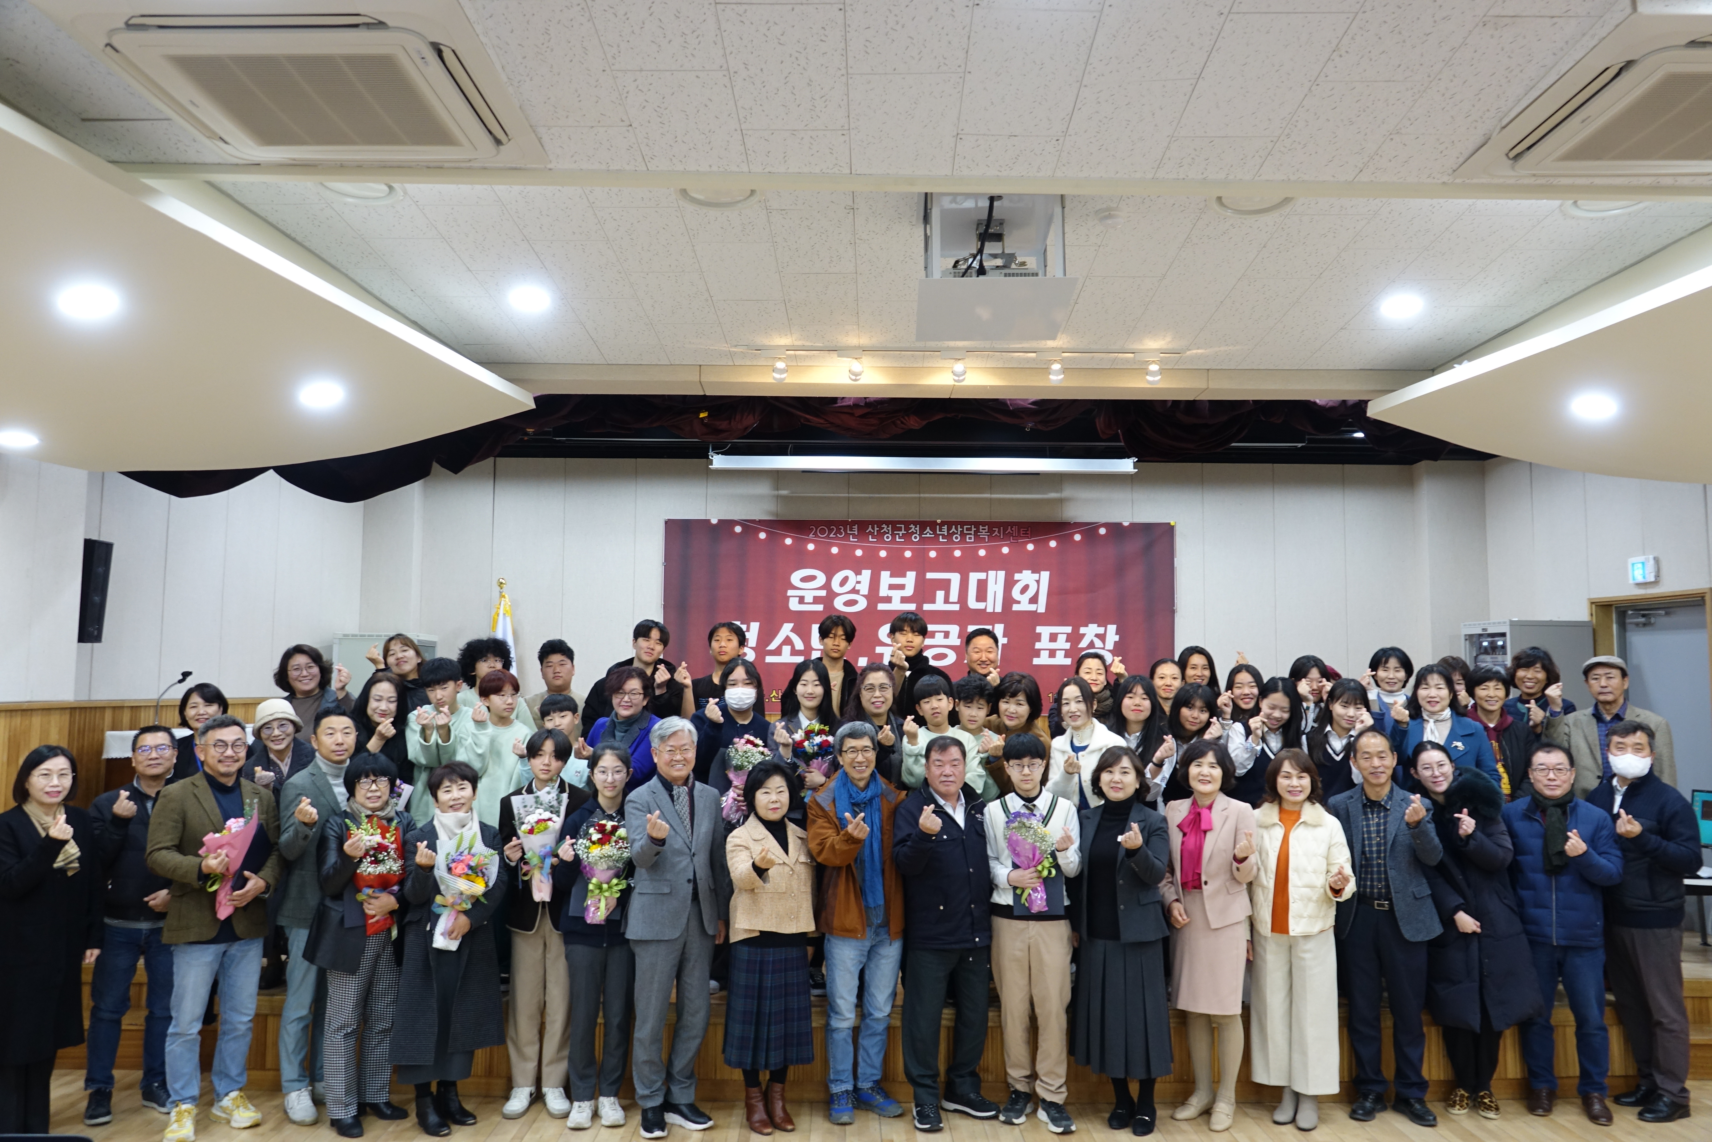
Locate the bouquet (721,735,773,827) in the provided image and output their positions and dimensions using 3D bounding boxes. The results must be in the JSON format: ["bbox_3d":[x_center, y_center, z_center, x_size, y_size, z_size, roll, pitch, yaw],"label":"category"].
[{"bbox_3d":[-0.521,0.985,6.060,0.250,0.420,0.240,7,-5,1],"label":"bouquet"}]

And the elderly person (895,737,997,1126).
[{"bbox_3d":[0.395,1.579,5.707,0.460,1.660,0.420,1,-5,-6],"label":"elderly person"}]

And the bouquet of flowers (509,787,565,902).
[{"bbox_3d":[-1.418,1.225,5.720,0.240,0.490,0.180,8,-5,-8],"label":"bouquet of flowers"}]

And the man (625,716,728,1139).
[{"bbox_3d":[-0.780,1.509,5.596,0.470,1.724,0.360,2,-5,-19],"label":"man"}]

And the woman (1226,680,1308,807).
[{"bbox_3d":[2.018,1.279,6.258,0.480,1.540,0.400,-1,-6,12],"label":"woman"}]

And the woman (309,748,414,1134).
[{"bbox_3d":[-2.179,1.594,5.629,0.470,1.570,0.370,2,-6,-13],"label":"woman"}]

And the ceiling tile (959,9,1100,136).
[{"bbox_3d":[0.428,-1.270,3.276,0.300,0.020,0.600,1,-8,1],"label":"ceiling tile"}]

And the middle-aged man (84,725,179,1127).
[{"bbox_3d":[-3.189,1.537,5.710,0.470,1.670,0.350,3,-5,-26],"label":"middle-aged man"}]

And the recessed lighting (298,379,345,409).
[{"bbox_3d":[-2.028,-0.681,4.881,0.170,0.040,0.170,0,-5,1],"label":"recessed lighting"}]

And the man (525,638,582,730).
[{"bbox_3d":[-1.601,1.224,6.814,0.460,1.710,0.370,1,-5,-6],"label":"man"}]

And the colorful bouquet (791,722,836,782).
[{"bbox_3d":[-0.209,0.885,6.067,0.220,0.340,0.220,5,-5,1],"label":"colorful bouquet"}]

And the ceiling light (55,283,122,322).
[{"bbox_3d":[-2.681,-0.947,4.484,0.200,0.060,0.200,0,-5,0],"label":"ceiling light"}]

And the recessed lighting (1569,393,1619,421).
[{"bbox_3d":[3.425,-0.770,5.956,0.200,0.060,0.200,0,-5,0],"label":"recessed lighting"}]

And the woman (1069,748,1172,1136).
[{"bbox_3d":[1.159,1.593,5.605,0.450,1.620,0.400,0,-5,7],"label":"woman"}]

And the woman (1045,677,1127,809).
[{"bbox_3d":[1.157,1.294,6.440,0.450,1.550,0.330,-1,-6,13],"label":"woman"}]

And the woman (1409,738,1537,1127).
[{"bbox_3d":[2.809,1.598,5.838,0.500,1.613,0.380,-2,-5,23],"label":"woman"}]

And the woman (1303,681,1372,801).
[{"bbox_3d":[2.350,1.286,6.258,0.460,1.530,0.380,-1,-6,12],"label":"woman"}]

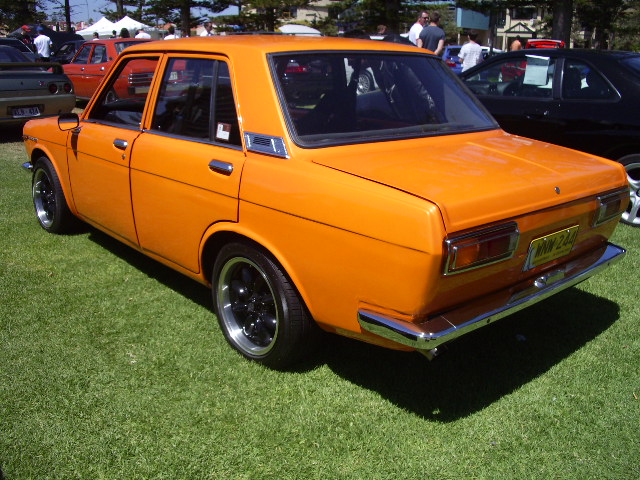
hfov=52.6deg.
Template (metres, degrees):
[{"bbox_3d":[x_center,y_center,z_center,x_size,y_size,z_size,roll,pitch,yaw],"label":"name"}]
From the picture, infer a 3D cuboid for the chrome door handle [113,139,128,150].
[{"bbox_3d":[-1.000,-0.489,3.241,0.042,0.050,0.145,-13,22,-41],"label":"chrome door handle"}]

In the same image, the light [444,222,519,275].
[{"bbox_3d":[0.525,0.023,2.118,0.360,0.135,0.070,-13,22,-41],"label":"light"}]

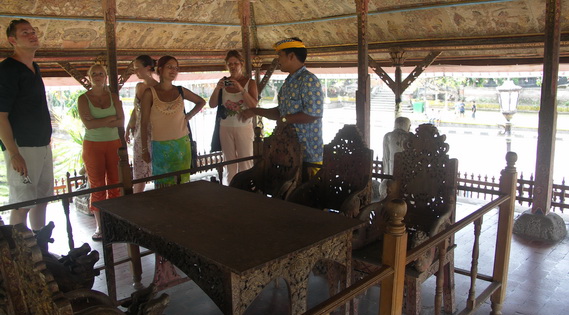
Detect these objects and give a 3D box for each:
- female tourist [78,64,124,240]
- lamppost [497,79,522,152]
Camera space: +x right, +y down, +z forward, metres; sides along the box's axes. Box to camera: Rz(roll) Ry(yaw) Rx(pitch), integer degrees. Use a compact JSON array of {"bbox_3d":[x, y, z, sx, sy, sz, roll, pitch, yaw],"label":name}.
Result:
[{"bbox_3d":[-1.723,-0.050,4.333,0.450,1.630,0.310,-3,11,-7],"label":"female tourist"},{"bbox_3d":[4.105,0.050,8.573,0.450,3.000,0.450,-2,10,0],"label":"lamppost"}]

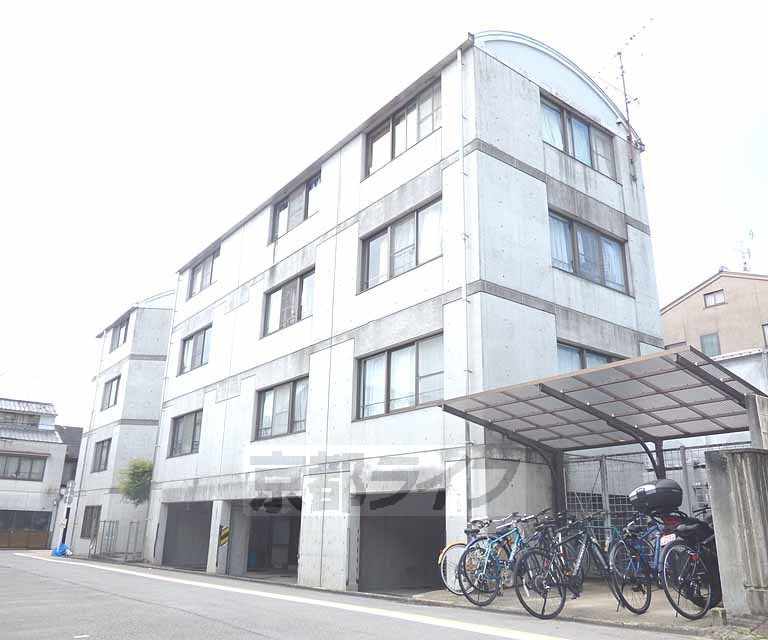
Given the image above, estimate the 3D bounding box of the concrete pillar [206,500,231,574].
[{"bbox_3d":[-4.381,5.792,16.035,0.283,1.808,0.566,15,-23,-36],"label":"concrete pillar"}]

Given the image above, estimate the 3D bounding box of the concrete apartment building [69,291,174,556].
[{"bbox_3d":[-10.814,5.198,29.428,5.757,11.595,6.666,15,-23,-36],"label":"concrete apartment building"}]

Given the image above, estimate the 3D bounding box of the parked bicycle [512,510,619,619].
[{"bbox_3d":[2.075,2.703,6.660,1.680,1.040,0.600,16,-24,-36],"label":"parked bicycle"}]

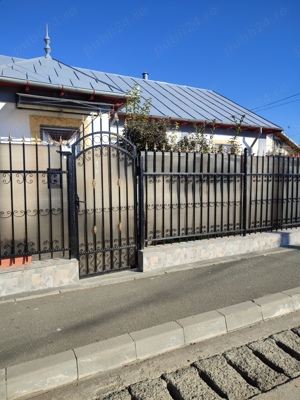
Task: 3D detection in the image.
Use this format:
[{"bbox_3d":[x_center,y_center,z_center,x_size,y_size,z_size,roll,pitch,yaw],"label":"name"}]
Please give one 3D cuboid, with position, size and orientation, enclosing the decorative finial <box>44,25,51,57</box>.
[{"bbox_3d":[-2.725,-4.232,7.372,0.168,0.834,0.168,-2,4,-26],"label":"decorative finial"}]

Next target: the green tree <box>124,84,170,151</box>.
[{"bbox_3d":[-0.044,-0.678,5.767,1.100,3.333,1.100,-2,4,-26],"label":"green tree"}]

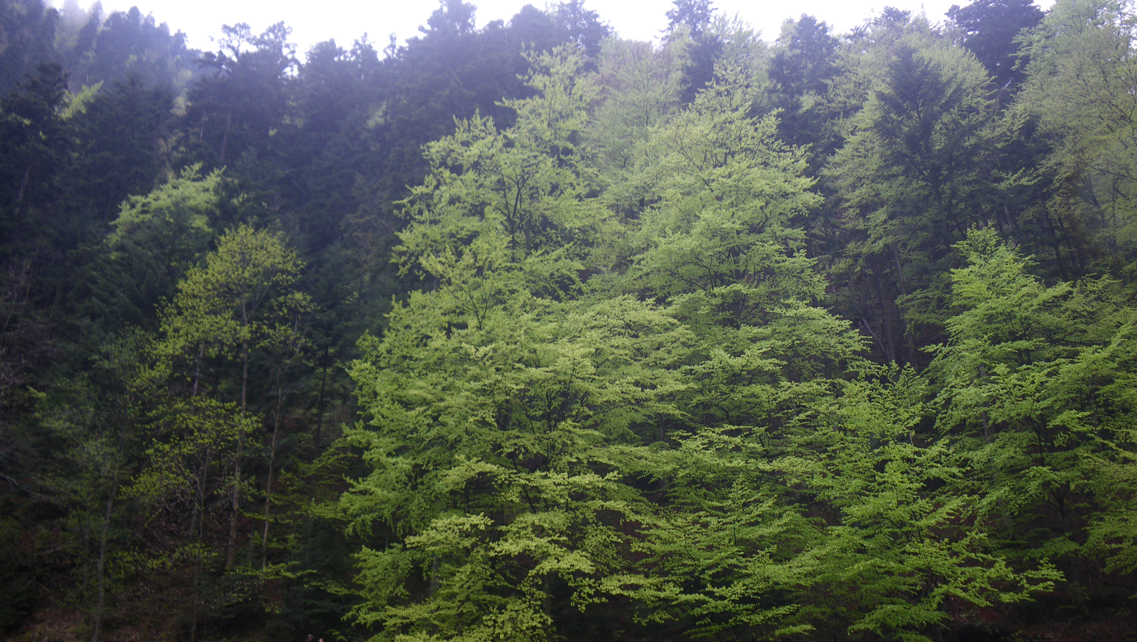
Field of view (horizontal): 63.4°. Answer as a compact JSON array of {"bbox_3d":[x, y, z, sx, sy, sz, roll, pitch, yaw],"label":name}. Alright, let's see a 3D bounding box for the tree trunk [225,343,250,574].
[{"bbox_3d":[-16.765,6.502,46.707,0.420,11.750,0.420,-3,-20,-1],"label":"tree trunk"}]

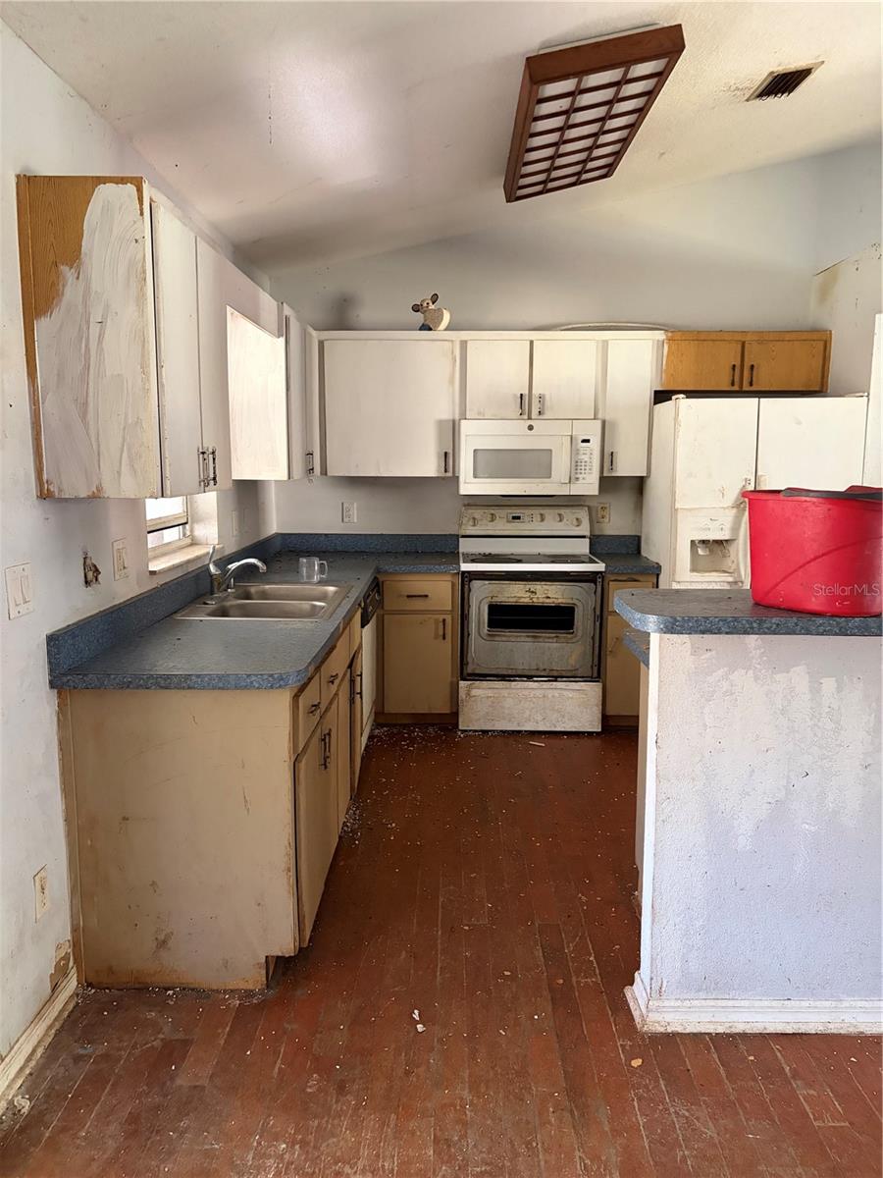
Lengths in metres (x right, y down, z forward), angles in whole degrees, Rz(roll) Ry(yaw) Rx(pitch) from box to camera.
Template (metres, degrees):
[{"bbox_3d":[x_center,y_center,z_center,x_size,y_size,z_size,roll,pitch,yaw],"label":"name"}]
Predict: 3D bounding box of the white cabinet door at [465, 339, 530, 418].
[{"bbox_3d":[0.306,-1.130,4.794,0.339,0.413,0.022,0,8,1],"label":"white cabinet door"}]

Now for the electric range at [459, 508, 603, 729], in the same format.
[{"bbox_3d":[0.484,0.145,4.979,0.762,1.180,0.646,0,9,1],"label":"electric range"}]

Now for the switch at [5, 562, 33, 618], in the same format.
[{"bbox_3d":[-1.014,0.004,2.131,0.009,0.119,0.121,0,9,1],"label":"switch"}]

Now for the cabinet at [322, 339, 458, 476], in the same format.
[{"bbox_3d":[-0.277,-1.010,4.983,0.730,0.738,0.334,0,9,1],"label":"cabinet"}]

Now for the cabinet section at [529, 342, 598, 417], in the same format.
[{"bbox_3d":[0.664,-1.131,4.790,0.350,0.416,0.030,0,9,1],"label":"cabinet section"}]

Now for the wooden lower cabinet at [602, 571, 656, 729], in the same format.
[{"bbox_3d":[1.008,0.301,5.008,0.282,0.865,0.621,0,9,1],"label":"wooden lower cabinet"}]

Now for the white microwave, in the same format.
[{"bbox_3d":[0.484,-0.737,4.973,0.757,0.402,0.396,0,9,1],"label":"white microwave"}]

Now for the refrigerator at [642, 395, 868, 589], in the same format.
[{"bbox_3d":[1.615,-0.122,4.816,0.925,1.760,0.800,0,9,1],"label":"refrigerator"}]

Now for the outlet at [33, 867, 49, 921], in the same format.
[{"bbox_3d":[-1.015,0.773,2.247,0.009,0.119,0.073,0,9,1],"label":"outlet"}]

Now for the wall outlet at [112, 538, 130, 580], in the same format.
[{"bbox_3d":[-1.006,-0.091,2.776,0.009,0.119,0.116,0,9,1],"label":"wall outlet"}]

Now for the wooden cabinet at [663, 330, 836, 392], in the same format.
[{"bbox_3d":[1.648,-1.249,4.923,0.906,0.313,0.334,0,9,1],"label":"wooden cabinet"}]

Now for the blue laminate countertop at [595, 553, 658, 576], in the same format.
[{"bbox_3d":[1.002,-0.148,4.912,0.289,0.039,0.642,0,9,1],"label":"blue laminate countertop"}]

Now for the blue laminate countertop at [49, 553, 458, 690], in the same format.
[{"bbox_3d":[-0.459,0.022,3.796,1.097,0.041,2.992,0,9,1],"label":"blue laminate countertop"}]

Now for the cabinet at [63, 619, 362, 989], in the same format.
[{"bbox_3d":[-0.688,0.559,3.229,0.637,0.866,1.676,0,9,1],"label":"cabinet"}]

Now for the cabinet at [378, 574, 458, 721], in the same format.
[{"bbox_3d":[-0.126,0.295,4.996,0.446,0.866,0.635,0,9,1],"label":"cabinet"}]

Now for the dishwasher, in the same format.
[{"bbox_3d":[-0.657,0.391,4.362,0.610,0.863,0.605,0,9,1],"label":"dishwasher"}]

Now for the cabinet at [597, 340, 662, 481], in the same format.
[{"bbox_3d":[1.002,-1.017,4.936,0.283,0.765,0.338,0,9,1],"label":"cabinet"}]

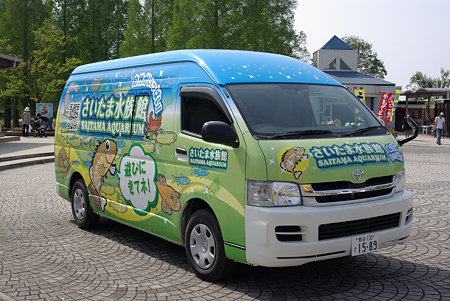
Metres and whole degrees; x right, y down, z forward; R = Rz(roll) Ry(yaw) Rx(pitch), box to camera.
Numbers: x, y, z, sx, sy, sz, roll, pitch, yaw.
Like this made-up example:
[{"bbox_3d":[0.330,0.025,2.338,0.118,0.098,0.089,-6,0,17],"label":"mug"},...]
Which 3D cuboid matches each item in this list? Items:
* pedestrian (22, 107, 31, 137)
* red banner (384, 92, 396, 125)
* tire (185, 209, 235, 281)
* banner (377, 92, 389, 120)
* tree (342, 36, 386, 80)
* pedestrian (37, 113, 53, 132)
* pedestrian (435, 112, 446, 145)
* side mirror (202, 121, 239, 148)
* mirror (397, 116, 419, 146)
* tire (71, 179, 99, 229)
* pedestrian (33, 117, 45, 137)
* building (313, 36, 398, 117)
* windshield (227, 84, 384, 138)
[{"bbox_3d":[-10.607,-1.525,30.800,0.470,1.600,0.330,0,3,14],"label":"pedestrian"},{"bbox_3d":[9.070,-2.272,31.500,0.500,1.800,0.080,11,4,36],"label":"red banner"},{"bbox_3d":[-0.138,0.906,5.500,0.200,0.690,0.690,-3,5,-35],"label":"tire"},{"bbox_3d":[8.400,-2.226,30.500,0.450,1.750,0.060,12,4,14],"label":"banner"},{"bbox_3d":[13.051,-6.752,58.000,7.000,9.600,7.000,-1,3,0],"label":"tree"},{"bbox_3d":[-9.769,-1.502,31.200,0.850,1.080,0.500,-2,3,-17],"label":"pedestrian"},{"bbox_3d":[10.672,-1.075,28.500,0.550,1.620,0.420,1,4,14],"label":"pedestrian"},{"bbox_3d":[-0.038,-0.134,4.676,0.270,0.240,0.170,-3,4,-34],"label":"side mirror"},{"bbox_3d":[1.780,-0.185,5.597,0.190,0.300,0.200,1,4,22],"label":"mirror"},{"bbox_3d":[-1.856,0.716,7.794,0.210,0.690,0.690,-3,4,-34],"label":"tire"},{"bbox_3d":[-9.884,-1.219,30.500,0.600,1.050,0.500,-1,4,-17],"label":"pedestrian"},{"bbox_3d":[6.664,-3.881,35.007,5.900,6.100,5.700,0,4,0],"label":"building"},{"bbox_3d":[0.798,-0.372,5.261,1.600,0.160,0.760,-3,46,-34],"label":"windshield"}]

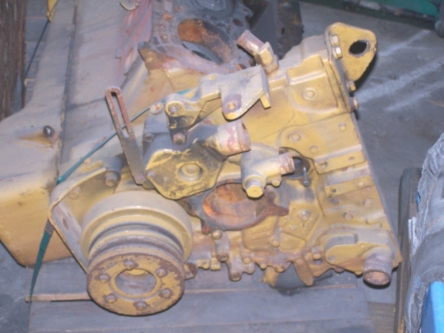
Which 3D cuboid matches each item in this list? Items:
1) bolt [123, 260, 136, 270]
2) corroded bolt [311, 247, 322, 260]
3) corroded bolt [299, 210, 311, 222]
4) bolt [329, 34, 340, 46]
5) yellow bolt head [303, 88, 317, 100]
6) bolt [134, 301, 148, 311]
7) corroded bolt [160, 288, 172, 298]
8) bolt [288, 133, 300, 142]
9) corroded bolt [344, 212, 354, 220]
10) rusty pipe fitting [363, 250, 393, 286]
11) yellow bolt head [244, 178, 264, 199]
[{"bbox_3d":[-0.160,0.171,1.816,0.019,0.019,0.010,-13,43,10],"label":"bolt"},{"bbox_3d":[0.183,0.169,2.037,0.018,0.018,0.020,-13,43,10],"label":"corroded bolt"},{"bbox_3d":[0.155,0.093,1.977,0.021,0.021,0.012,-13,43,10],"label":"corroded bolt"},{"bbox_3d":[0.186,-0.207,1.733,0.014,0.020,0.020,-13,43,10],"label":"bolt"},{"bbox_3d":[0.147,-0.121,1.765,0.021,0.021,0.010,-13,43,10],"label":"yellow bolt head"},{"bbox_3d":[-0.145,0.250,1.892,0.019,0.019,0.010,-13,43,10],"label":"bolt"},{"bbox_3d":[-0.099,0.226,1.871,0.019,0.019,0.010,-13,43,10],"label":"corroded bolt"},{"bbox_3d":[0.129,-0.051,1.847,0.020,0.020,0.010,-13,43,10],"label":"bolt"},{"bbox_3d":[0.241,0.095,1.993,0.017,0.017,0.010,-13,43,10],"label":"corroded bolt"},{"bbox_3d":[0.296,0.189,1.997,0.053,0.053,0.056,5,46,5],"label":"rusty pipe fitting"},{"bbox_3d":[0.057,0.039,1.837,0.031,0.031,0.022,-13,43,10],"label":"yellow bolt head"}]

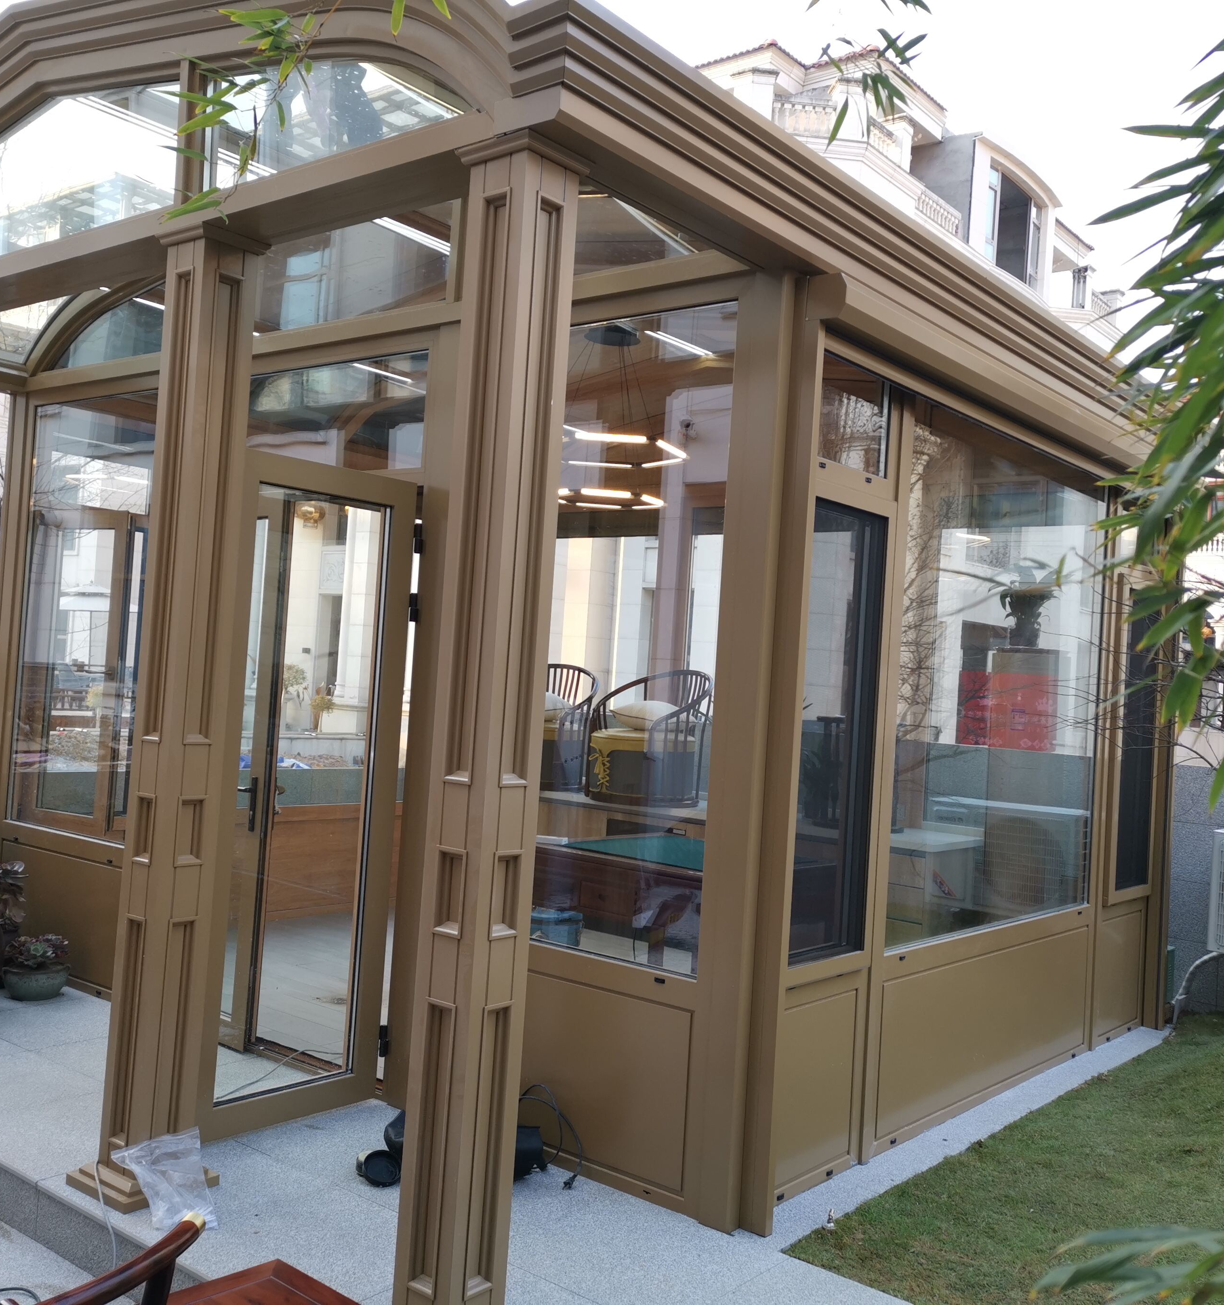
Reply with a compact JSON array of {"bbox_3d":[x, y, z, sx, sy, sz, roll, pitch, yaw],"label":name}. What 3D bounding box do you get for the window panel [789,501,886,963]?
[{"bbox_3d":[0.676,0.240,4.089,0.060,1.361,0.475,2,-2,39],"label":"window panel"}]

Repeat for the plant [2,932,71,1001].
[{"bbox_3d":[-2.410,1.302,5.682,0.270,0.266,0.270,2,-2,39],"label":"plant"}]

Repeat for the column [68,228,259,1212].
[{"bbox_3d":[-1.199,0.161,3.759,0.295,2.599,0.295,2,-2,39],"label":"column"}]

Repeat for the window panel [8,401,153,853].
[{"bbox_3d":[-2.316,-0.162,5.973,1.080,1.930,0.060,2,-2,39],"label":"window panel"}]

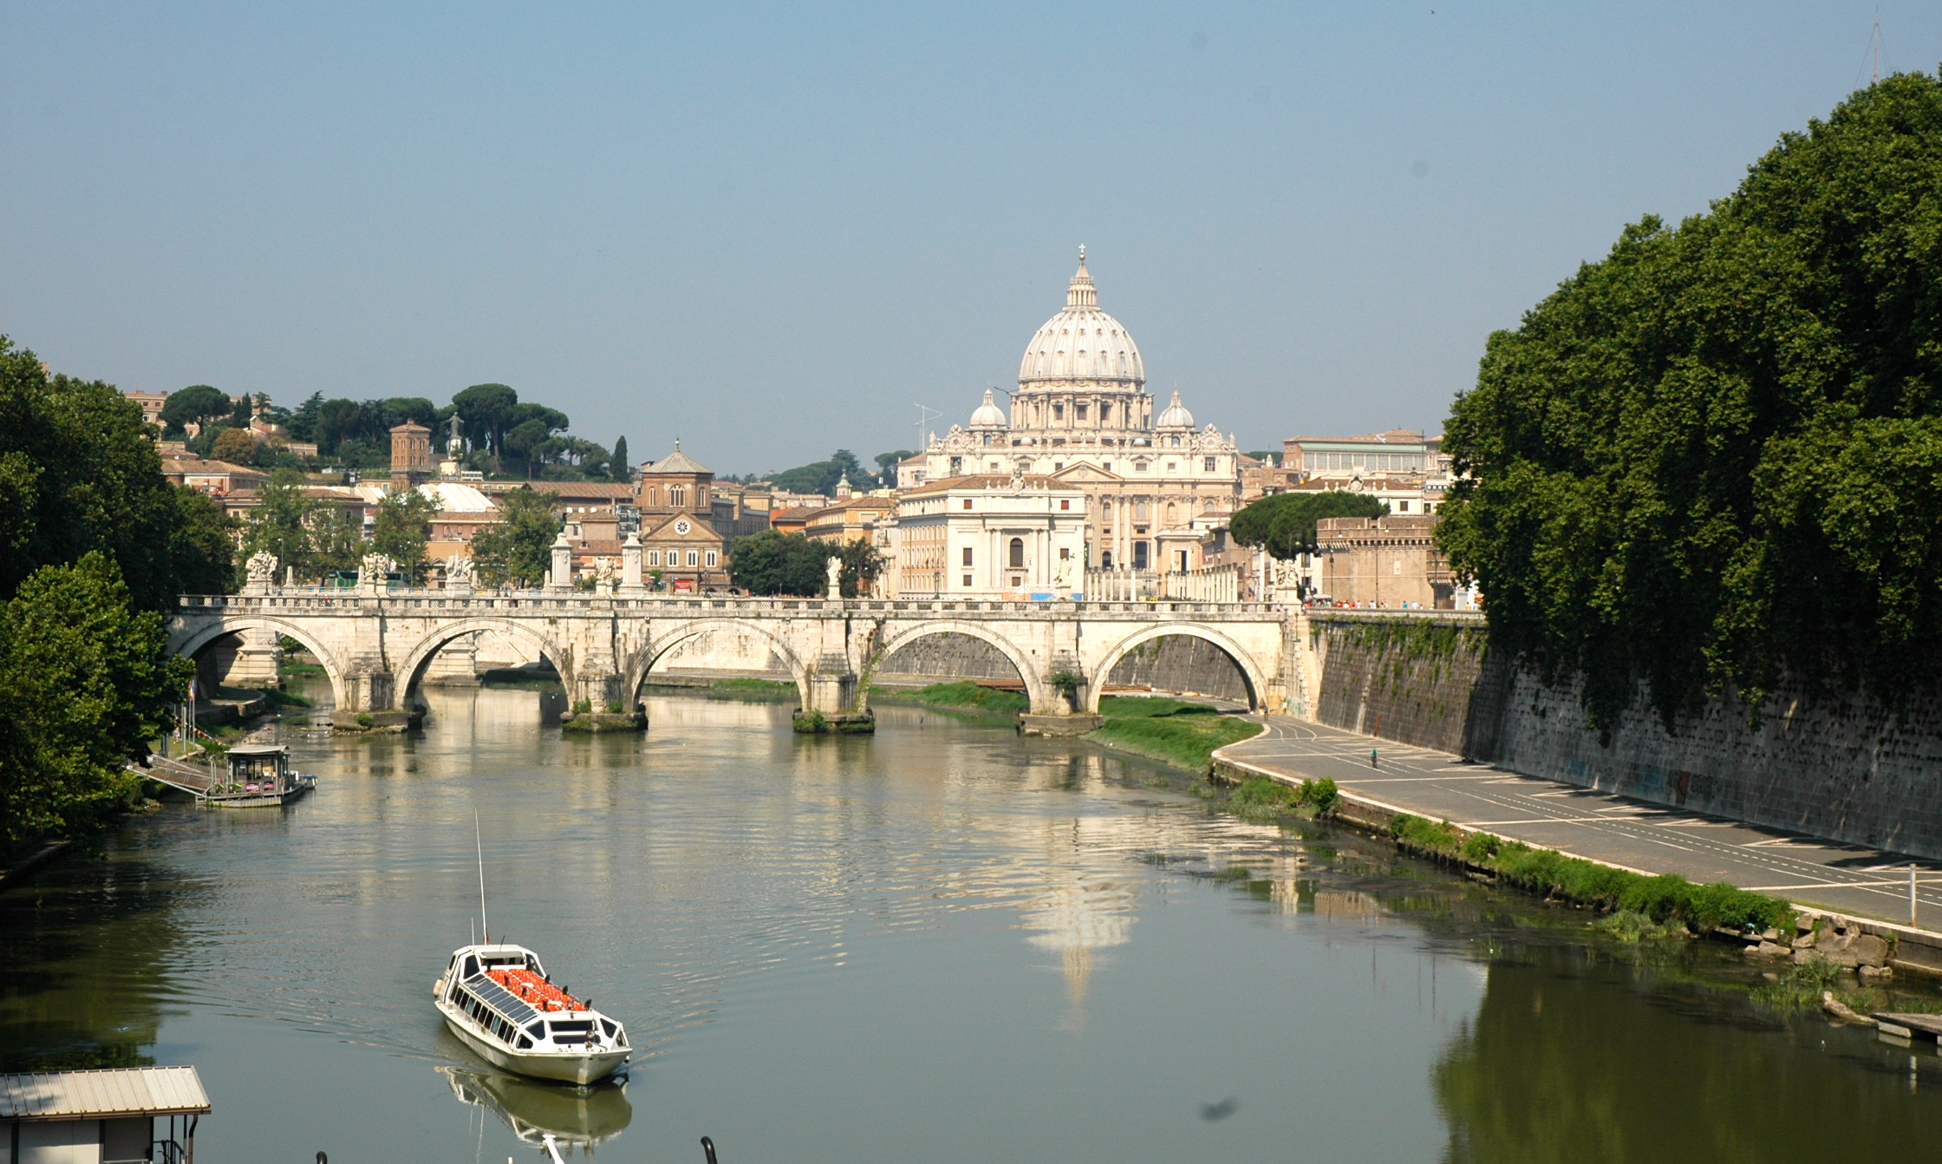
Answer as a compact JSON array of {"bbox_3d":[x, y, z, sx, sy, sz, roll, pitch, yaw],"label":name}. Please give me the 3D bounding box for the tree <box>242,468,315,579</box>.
[{"bbox_3d":[-130.275,-9.999,700.000,13.720,22.570,13.720,0,0,-11],"label":"tree"}]

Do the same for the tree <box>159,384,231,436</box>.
[{"bbox_3d":[-210.846,-46.374,1010.000,19.390,14.840,19.390,0,0,-12],"label":"tree"}]

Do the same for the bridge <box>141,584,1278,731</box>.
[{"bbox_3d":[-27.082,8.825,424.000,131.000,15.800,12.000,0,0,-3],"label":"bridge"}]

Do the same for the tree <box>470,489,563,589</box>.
[{"bbox_3d":[-83.045,-7.656,676.000,16.280,19.450,15.000,0,0,-7],"label":"tree"}]

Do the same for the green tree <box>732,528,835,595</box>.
[{"bbox_3d":[-31.758,-2.933,625.000,17.350,11.220,15.000,0,0,-3],"label":"green tree"}]

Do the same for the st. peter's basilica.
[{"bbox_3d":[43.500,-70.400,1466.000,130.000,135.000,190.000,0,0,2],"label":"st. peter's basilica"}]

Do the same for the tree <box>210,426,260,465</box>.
[{"bbox_3d":[-190.025,-35.067,960.000,12.540,9.800,12.000,0,0,-11],"label":"tree"}]

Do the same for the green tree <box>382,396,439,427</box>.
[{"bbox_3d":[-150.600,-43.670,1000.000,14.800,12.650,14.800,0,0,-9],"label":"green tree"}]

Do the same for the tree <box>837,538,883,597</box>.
[{"bbox_3d":[-16.799,-2.057,560.000,6.720,9.370,6.720,0,0,-2],"label":"tree"}]

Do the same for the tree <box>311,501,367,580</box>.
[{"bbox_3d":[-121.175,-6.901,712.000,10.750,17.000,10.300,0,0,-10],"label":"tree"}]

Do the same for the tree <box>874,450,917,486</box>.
[{"bbox_3d":[-32.324,-48.976,1600.000,17.920,16.330,17.920,0,0,-1],"label":"tree"}]

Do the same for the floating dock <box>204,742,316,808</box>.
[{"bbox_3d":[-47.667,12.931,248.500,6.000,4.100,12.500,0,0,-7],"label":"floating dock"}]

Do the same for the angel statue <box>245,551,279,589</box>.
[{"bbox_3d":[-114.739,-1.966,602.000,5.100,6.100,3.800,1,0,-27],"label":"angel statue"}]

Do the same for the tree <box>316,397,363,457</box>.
[{"bbox_3d":[-171.686,-42.045,1010.000,12.120,16.080,12.120,0,0,-10],"label":"tree"}]

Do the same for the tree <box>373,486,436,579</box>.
[{"bbox_3d":[-106.543,-8.048,698.000,11.680,19.800,11.500,0,0,-9],"label":"tree"}]

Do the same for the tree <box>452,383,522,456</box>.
[{"bbox_3d":[-131.495,-43.900,1010.000,18.960,19.790,17.500,0,0,-7],"label":"tree"}]

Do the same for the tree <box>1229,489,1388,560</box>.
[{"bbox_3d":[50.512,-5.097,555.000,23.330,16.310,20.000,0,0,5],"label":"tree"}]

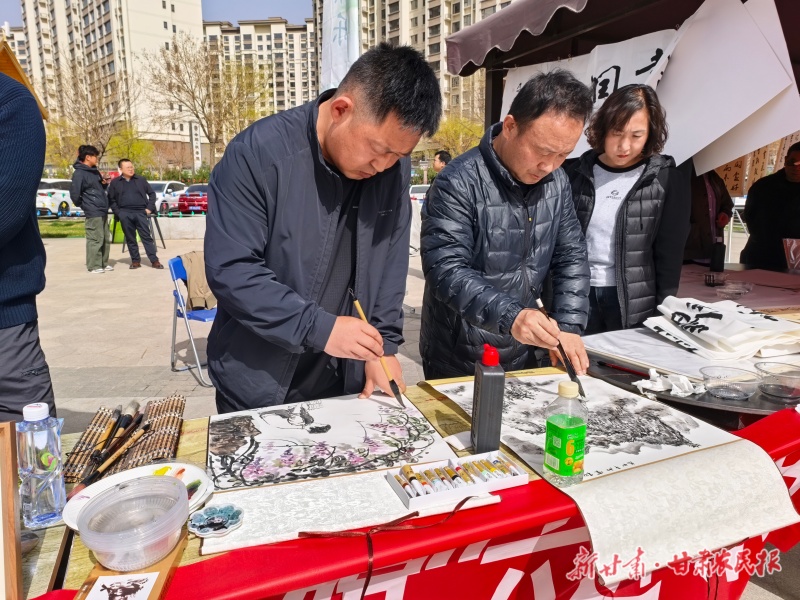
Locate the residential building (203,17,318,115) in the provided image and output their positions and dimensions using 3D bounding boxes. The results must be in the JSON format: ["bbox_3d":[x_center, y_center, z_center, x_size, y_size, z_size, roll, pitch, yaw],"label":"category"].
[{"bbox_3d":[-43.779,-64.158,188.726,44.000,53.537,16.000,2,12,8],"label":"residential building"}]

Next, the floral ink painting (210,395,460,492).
[{"bbox_3d":[-0.144,0.254,1.067,0.425,0.010,0.335,-3,11,-18],"label":"floral ink painting"}]

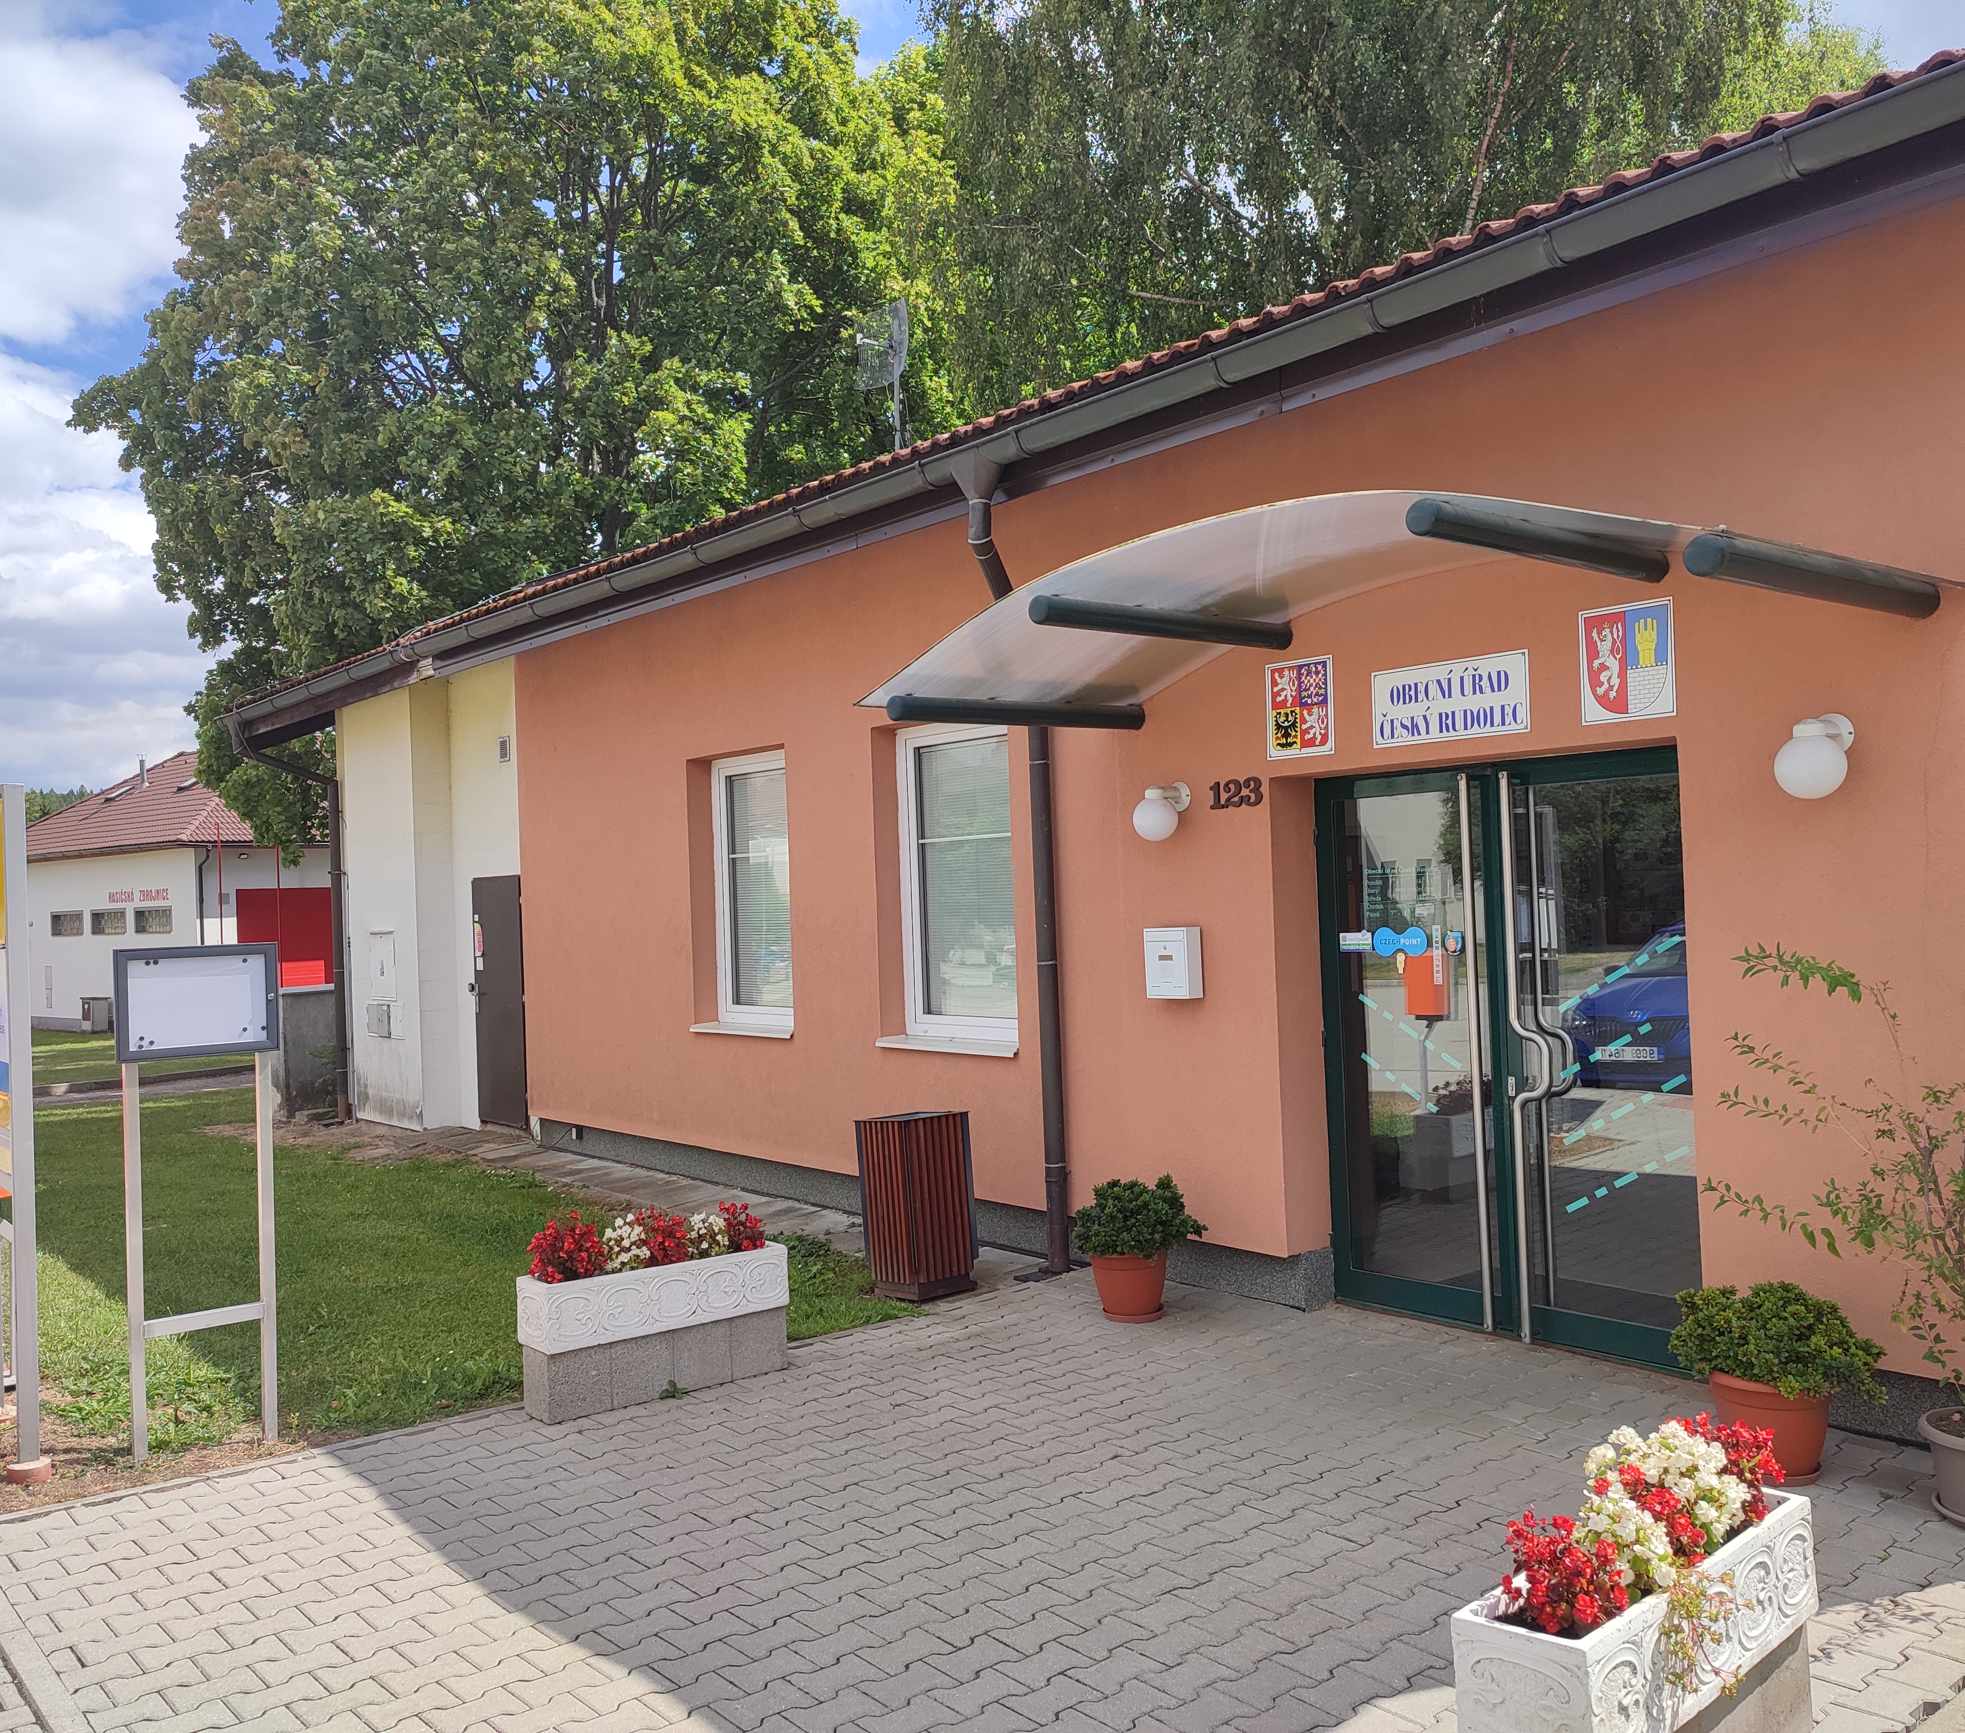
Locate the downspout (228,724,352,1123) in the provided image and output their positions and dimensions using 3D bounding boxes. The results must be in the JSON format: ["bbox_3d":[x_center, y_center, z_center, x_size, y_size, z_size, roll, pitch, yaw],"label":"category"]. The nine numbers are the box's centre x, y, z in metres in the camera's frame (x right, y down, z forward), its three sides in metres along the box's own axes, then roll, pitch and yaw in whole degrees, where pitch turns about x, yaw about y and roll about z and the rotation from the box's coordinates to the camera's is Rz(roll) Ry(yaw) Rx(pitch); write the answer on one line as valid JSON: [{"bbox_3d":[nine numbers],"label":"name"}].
[{"bbox_3d":[-6.843,0.417,16.332,0.249,3.918,3.083,-1,-1,-39],"label":"downspout"}]

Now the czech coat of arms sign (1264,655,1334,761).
[{"bbox_3d":[1.331,-0.664,7.020,0.020,0.404,0.356,-1,-1,-39],"label":"czech coat of arms sign"}]

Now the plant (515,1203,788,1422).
[{"bbox_3d":[-1.216,1.626,6.275,1.000,0.680,0.246,-1,-1,-39],"label":"plant"}]

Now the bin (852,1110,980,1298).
[{"bbox_3d":[-0.300,1.565,7.822,0.383,0.806,0.388,-1,-1,-39],"label":"bin"}]

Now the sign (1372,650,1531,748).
[{"bbox_3d":[1.794,-0.637,6.444,0.015,0.296,0.706,-1,-1,-39],"label":"sign"}]

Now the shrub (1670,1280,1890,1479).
[{"bbox_3d":[2.378,1.536,5.029,0.606,0.550,0.633,-1,-1,-39],"label":"shrub"}]

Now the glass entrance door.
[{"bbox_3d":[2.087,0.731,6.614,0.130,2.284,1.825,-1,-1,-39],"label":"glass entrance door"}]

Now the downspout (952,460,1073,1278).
[{"bbox_3d":[0.168,0.011,8.037,0.460,3.910,0.270,-1,-1,-39],"label":"downspout"}]

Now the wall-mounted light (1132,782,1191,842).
[{"bbox_3d":[0.799,-0.246,7.476,0.273,0.273,0.204,-1,-1,-39],"label":"wall-mounted light"}]

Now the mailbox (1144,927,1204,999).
[{"bbox_3d":[0.864,0.436,7.538,0.093,0.316,0.265,-1,-1,-39],"label":"mailbox"}]

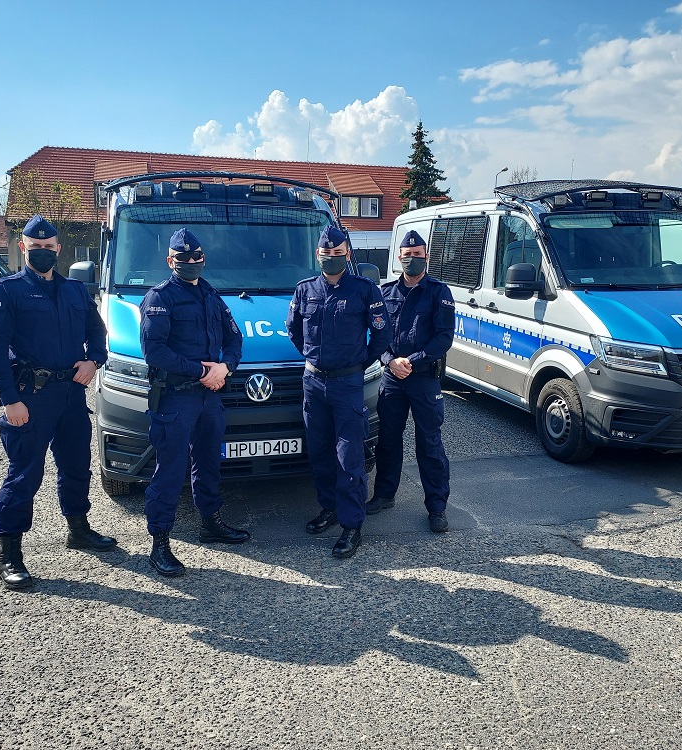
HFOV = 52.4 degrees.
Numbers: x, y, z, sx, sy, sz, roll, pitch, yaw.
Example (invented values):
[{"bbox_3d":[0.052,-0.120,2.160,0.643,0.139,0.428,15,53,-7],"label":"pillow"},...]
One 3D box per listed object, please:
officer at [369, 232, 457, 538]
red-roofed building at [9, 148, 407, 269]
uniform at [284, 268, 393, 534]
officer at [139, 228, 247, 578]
[{"bbox_3d":[0.420,0.022,4.431,0.560,1.850,0.430,4,10,25],"label":"officer"},{"bbox_3d":[-7.294,-11.940,54.773,33.750,10.258,11.250,-3,9,-19],"label":"red-roofed building"},{"bbox_3d":[0.000,0.138,4.095,0.580,1.470,0.400,4,10,25],"label":"uniform"},{"bbox_3d":[-0.800,0.132,3.820,0.600,1.830,0.430,-8,12,-39],"label":"officer"}]

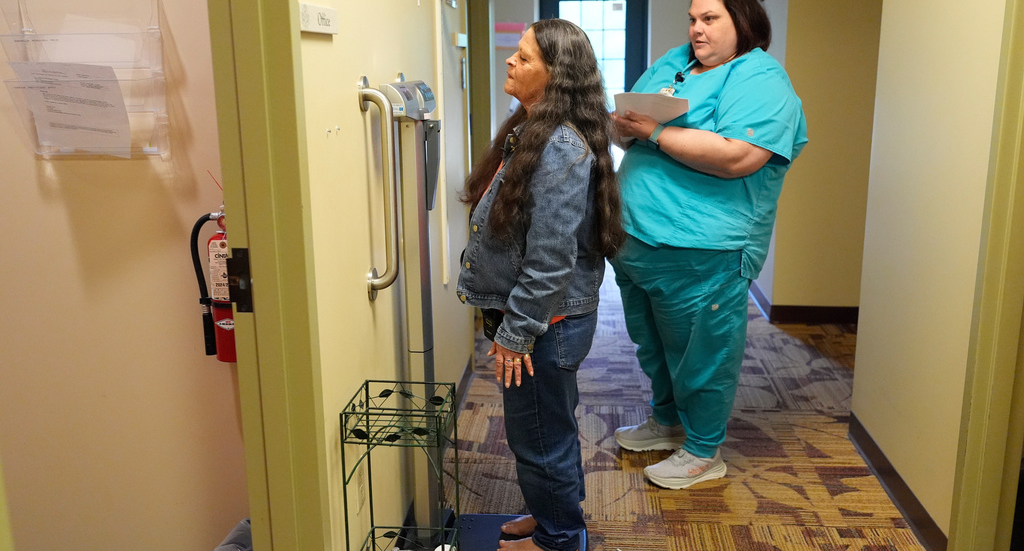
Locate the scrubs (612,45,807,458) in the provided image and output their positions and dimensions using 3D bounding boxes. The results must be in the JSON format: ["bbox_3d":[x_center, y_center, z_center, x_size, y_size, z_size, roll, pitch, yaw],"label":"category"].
[{"bbox_3d":[0.640,-0.056,3.054,0.550,1.390,0.600,-7,14,-26],"label":"scrubs"}]

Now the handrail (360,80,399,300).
[{"bbox_3d":[-0.326,-0.204,2.230,0.078,0.553,0.083,1,13,5],"label":"handrail"}]

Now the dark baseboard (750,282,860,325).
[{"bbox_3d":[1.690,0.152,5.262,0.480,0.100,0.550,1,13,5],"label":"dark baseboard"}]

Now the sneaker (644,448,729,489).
[{"bbox_3d":[0.595,0.643,3.129,0.285,0.112,0.108,-4,13,-15],"label":"sneaker"}]

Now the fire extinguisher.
[{"bbox_3d":[-0.653,0.013,2.104,0.170,0.393,0.120,1,13,5],"label":"fire extinguisher"}]

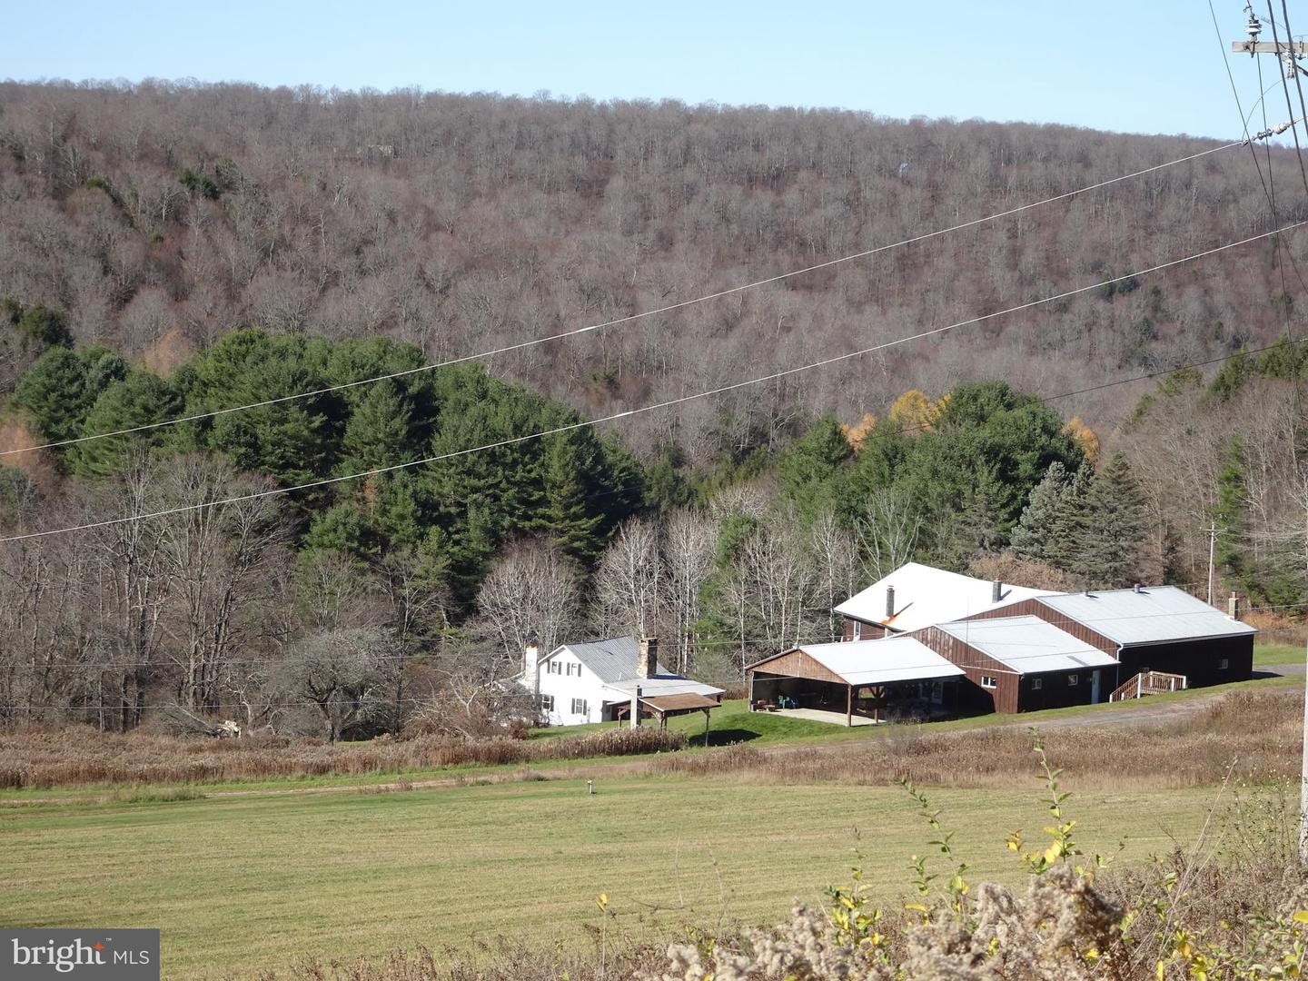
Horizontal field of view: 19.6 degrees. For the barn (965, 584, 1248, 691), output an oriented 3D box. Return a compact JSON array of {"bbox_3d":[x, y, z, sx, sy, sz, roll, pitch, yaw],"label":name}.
[{"bbox_3d":[28.955,9.429,242.386,12.590,5.890,14.530,-3,5,-41],"label":"barn"}]

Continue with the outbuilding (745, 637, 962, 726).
[{"bbox_3d":[12.355,11.437,231.021,9.630,4.350,9.420,-3,5,-41],"label":"outbuilding"}]

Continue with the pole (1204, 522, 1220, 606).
[{"bbox_3d":[41.313,6.292,280.265,1.800,7.830,0.300,0,4,0],"label":"pole"}]

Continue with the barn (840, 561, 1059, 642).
[{"bbox_3d":[23.220,9.583,265.286,12.130,7.390,23.890,-1,4,-22],"label":"barn"}]

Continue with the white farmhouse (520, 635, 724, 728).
[{"bbox_3d":[-1.916,13.373,260.235,11.000,6.300,7.460,3,5,37],"label":"white farmhouse"}]

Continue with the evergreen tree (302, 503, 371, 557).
[{"bbox_3d":[-26.998,6.790,322.386,6.000,11.430,6.000,0,4,0],"label":"evergreen tree"}]

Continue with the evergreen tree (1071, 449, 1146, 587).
[{"bbox_3d":[34.958,3.450,288.429,5.800,12.690,5.800,0,4,0],"label":"evergreen tree"}]

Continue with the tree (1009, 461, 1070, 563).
[{"bbox_3d":[29.534,4.005,286.418,6.000,12.370,6.000,0,4,0],"label":"tree"}]

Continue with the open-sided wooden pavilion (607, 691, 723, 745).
[{"bbox_3d":[0.596,13.277,218.638,4.410,2.850,4.950,-3,5,-41],"label":"open-sided wooden pavilion"}]

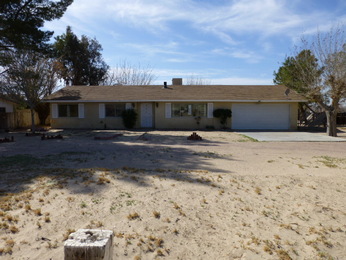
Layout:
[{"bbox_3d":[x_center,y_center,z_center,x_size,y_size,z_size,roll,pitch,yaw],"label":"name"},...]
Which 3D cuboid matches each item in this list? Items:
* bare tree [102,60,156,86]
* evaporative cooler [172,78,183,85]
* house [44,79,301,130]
[{"bbox_3d":[-5.762,-5.079,32.205,7.260,8.326,7.000,0,4,0],"label":"bare tree"},{"bbox_3d":[0.490,-4.794,25.011,1.020,0.950,1.020,0,4,2],"label":"evaporative cooler"},{"bbox_3d":[0.155,-2.344,23.966,21.675,4.135,8.850,0,4,0],"label":"house"}]

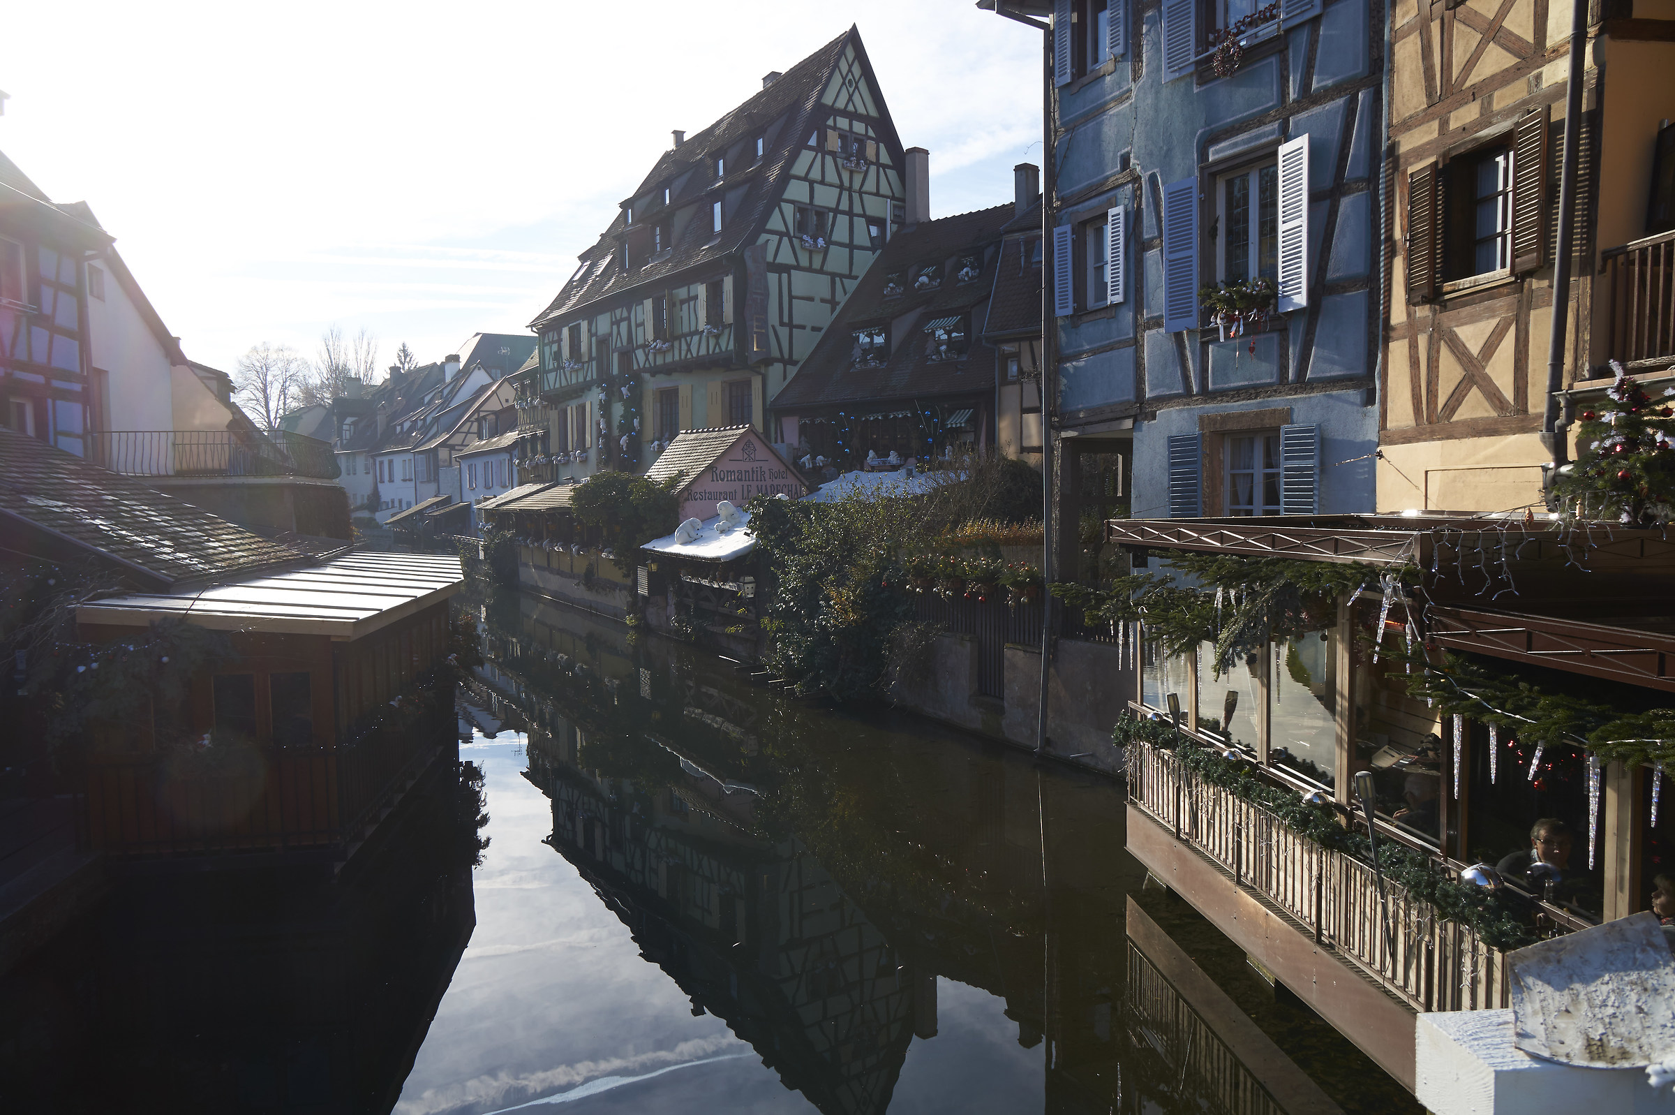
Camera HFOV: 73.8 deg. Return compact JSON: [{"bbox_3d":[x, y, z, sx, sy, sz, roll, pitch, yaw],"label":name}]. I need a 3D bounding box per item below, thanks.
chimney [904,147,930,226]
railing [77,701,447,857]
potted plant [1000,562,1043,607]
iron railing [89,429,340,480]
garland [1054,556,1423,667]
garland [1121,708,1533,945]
[{"bbox_3d":[2.818,-12.982,39.490,0.600,2.656,0.600,-4,4,-39],"label":"chimney"},{"bbox_3d":[-6.420,2.231,13.426,2.410,0.928,5.712,-1,3,-8],"label":"railing"},{"bbox_3d":[2.862,0.416,17.309,0.494,0.652,0.592,-2,4,-23],"label":"potted plant"},{"bbox_3d":[-15.191,-2.421,27.369,4.400,1.030,6.300,-2,3,-13],"label":"iron railing"},{"bbox_3d":[2.896,0.406,9.185,0.612,0.889,5.302,-1,3,-6],"label":"garland"},{"bbox_3d":[3.283,1.847,8.926,0.316,0.387,5.886,-1,3,-6],"label":"garland"}]

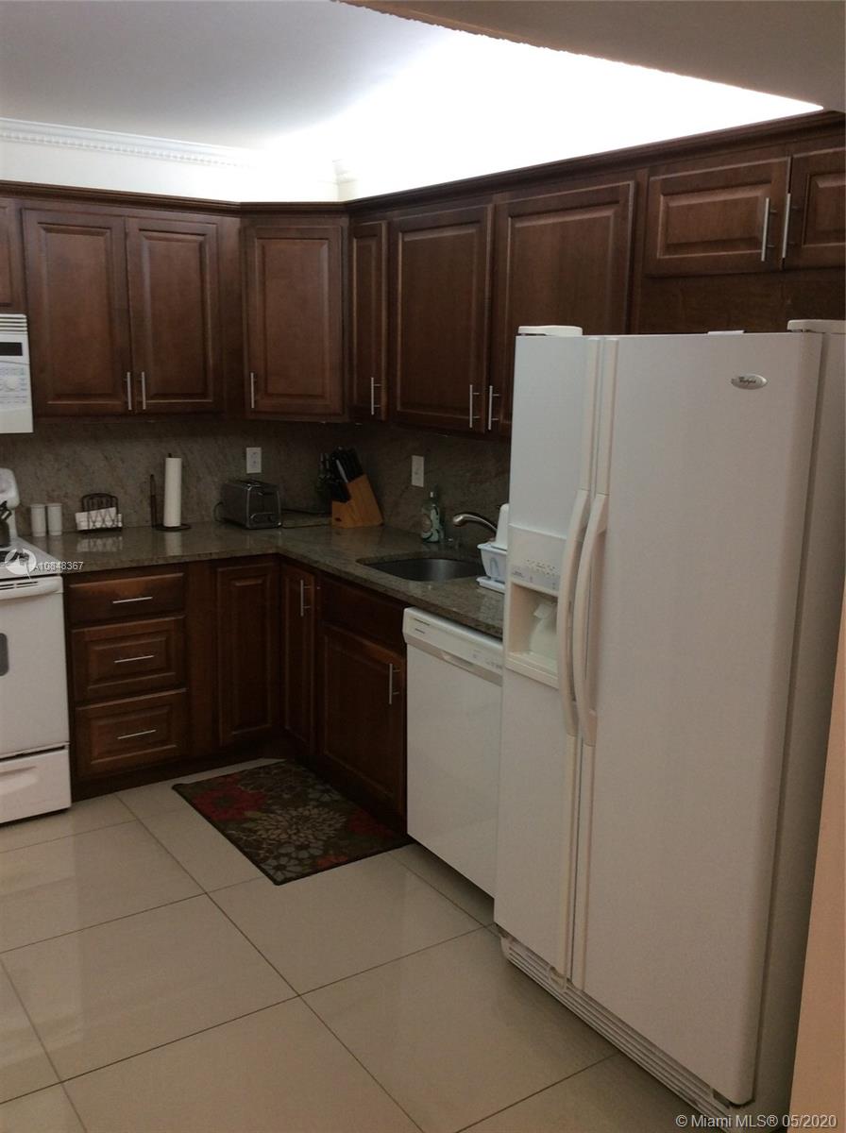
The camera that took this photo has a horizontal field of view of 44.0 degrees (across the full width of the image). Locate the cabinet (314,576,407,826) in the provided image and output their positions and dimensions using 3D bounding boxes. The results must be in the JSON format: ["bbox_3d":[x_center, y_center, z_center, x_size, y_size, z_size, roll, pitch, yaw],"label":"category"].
[{"bbox_3d":[0.016,0.426,3.809,0.582,0.822,0.638,-7,15,-34],"label":"cabinet"}]

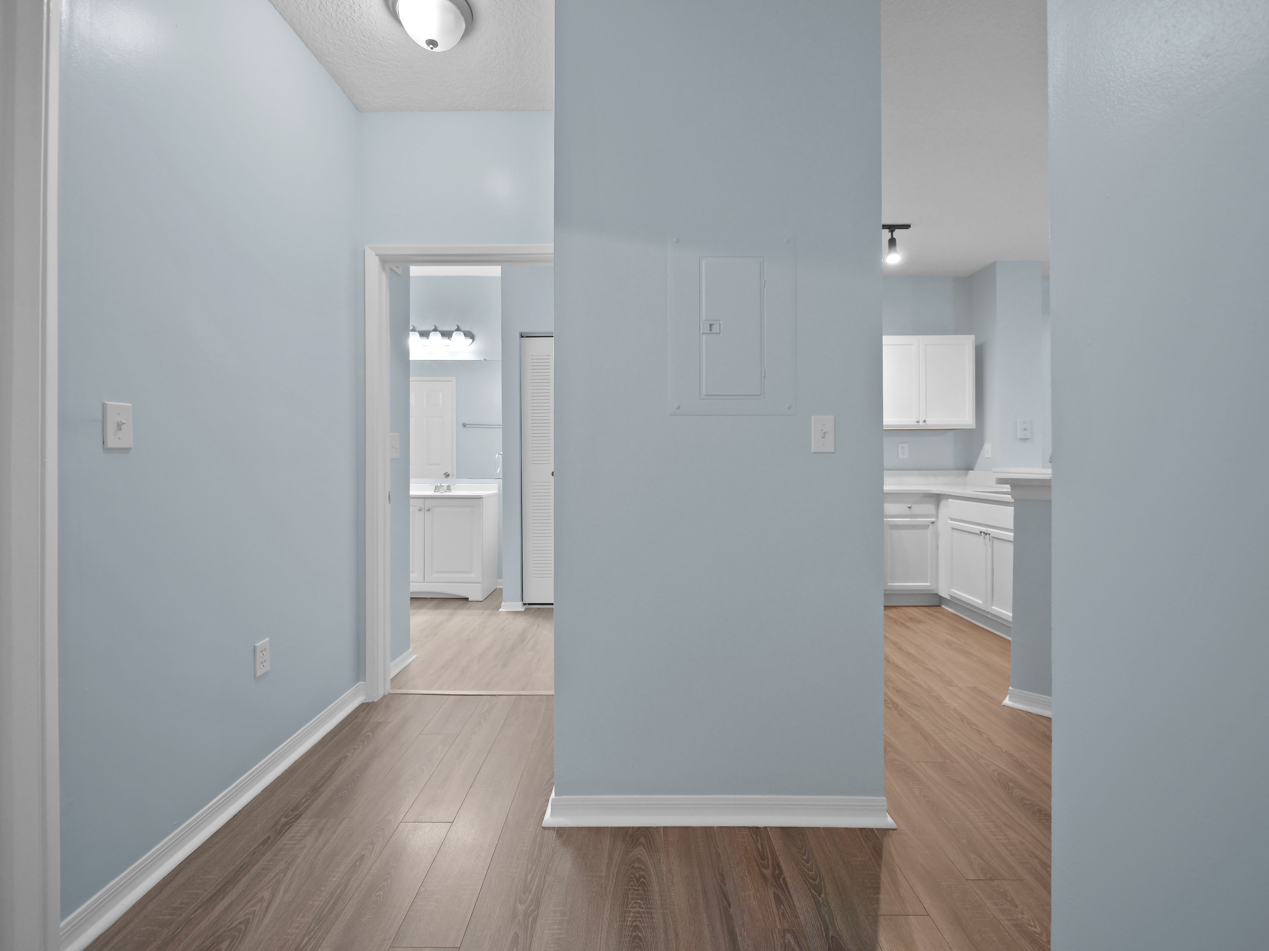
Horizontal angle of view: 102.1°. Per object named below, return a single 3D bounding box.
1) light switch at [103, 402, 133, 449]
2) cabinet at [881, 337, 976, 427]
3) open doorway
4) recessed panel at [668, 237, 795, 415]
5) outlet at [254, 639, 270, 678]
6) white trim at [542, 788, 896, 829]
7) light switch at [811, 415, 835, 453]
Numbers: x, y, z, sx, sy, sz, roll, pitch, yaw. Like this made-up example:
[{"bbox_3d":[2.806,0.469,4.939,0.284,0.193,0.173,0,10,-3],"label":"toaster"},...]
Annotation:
[{"bbox_3d":[-1.295,-0.123,1.288,0.017,0.116,0.071,0,1,0],"label":"light switch"},{"bbox_3d":[2.355,-0.761,4.330,0.850,0.757,0.325,0,1,0],"label":"cabinet"},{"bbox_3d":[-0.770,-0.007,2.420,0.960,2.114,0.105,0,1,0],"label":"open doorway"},{"bbox_3d":[0.299,-0.460,1.573,0.393,0.550,0.018,0,1,0],"label":"recessed panel"},{"bbox_3d":[-1.294,0.637,1.785,0.012,0.116,0.072,0,1,0],"label":"outlet"},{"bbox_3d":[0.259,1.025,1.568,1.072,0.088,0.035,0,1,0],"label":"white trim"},{"bbox_3d":[0.581,-0.125,1.578,0.070,0.117,0.015,0,1,0],"label":"light switch"}]

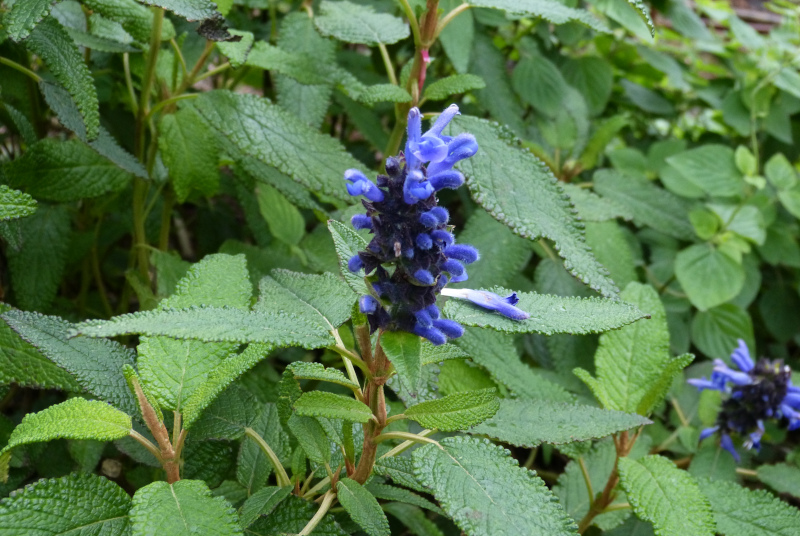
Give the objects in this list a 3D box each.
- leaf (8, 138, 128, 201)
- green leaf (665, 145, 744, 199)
[{"bbox_3d":[-0.171,-0.050,0.665,0.062,0.012,0.034,-3,60,-9],"label":"leaf"},{"bbox_3d":[0.187,-0.058,0.795,0.052,0.008,0.036,17,53,-11],"label":"green leaf"}]

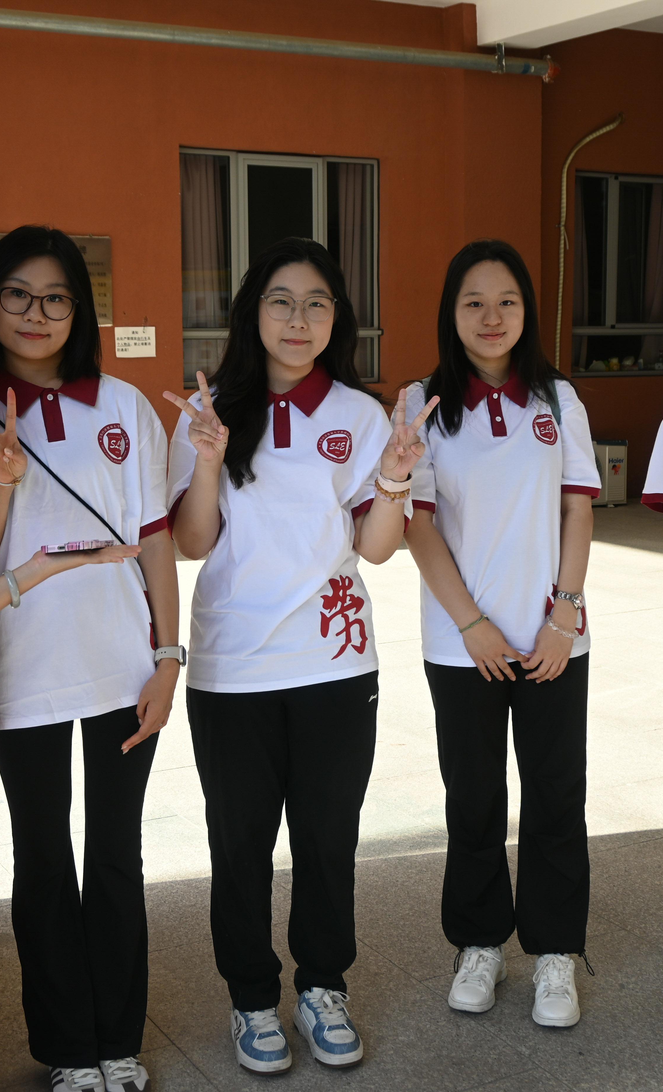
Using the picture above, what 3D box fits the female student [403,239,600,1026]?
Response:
[{"bbox_3d":[0.367,0.186,3.152,0.435,1.661,0.300,-1,9,-6],"label":"female student"}]

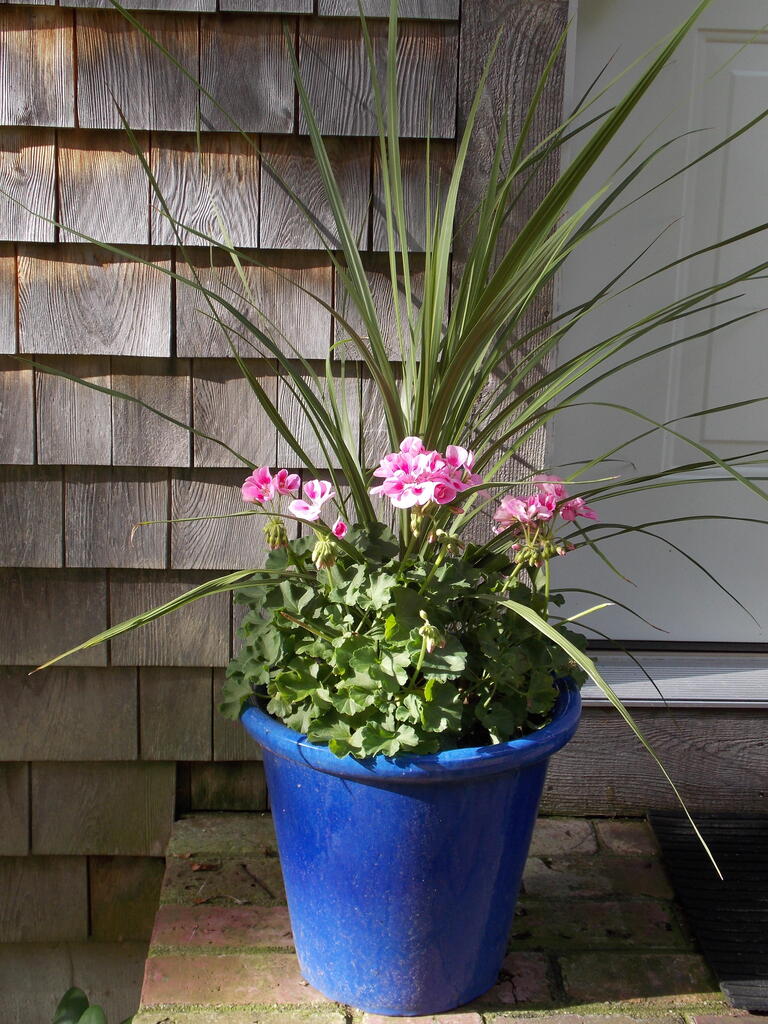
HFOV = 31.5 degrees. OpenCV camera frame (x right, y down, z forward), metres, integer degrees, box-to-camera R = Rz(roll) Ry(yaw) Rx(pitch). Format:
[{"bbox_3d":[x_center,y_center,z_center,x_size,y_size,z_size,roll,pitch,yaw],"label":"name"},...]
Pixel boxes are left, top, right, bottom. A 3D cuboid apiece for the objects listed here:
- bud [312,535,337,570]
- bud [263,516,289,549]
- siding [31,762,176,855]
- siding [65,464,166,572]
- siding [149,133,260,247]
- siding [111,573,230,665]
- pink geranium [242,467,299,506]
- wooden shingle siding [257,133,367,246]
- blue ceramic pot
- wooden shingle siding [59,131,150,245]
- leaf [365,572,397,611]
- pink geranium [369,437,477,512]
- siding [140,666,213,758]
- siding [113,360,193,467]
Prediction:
[{"bbox_3d":[-0.057,0.039,1.298,0.023,0.034,0.022,1,14,-3],"label":"bud"},{"bbox_3d":[-0.106,0.021,1.333,0.025,0.032,0.025,1,15,-4],"label":"bud"},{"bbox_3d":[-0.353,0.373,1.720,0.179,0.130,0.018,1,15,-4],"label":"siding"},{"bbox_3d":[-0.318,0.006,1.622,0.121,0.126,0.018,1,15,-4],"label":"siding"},{"bbox_3d":[-0.203,-0.364,1.539,0.122,0.127,0.016,1,14,-3],"label":"siding"},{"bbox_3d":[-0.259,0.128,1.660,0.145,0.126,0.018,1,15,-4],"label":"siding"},{"bbox_3d":[-0.109,-0.025,1.310,0.057,0.034,0.045,1,14,-3],"label":"pink geranium"},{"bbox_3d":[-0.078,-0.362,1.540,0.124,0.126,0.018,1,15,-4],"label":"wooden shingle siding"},{"bbox_3d":[0.023,0.318,1.395,0.338,0.302,0.338,1,14,-3],"label":"blue ceramic pot"},{"bbox_3d":[-0.315,-0.366,1.532,0.102,0.126,0.016,1,14,-3],"label":"wooden shingle siding"},{"bbox_3d":[-0.003,0.074,1.269,0.030,0.034,0.022,1,14,-3],"label":"leaf"},{"bbox_3d":[0.036,-0.035,1.261,0.099,0.068,0.085,1,15,-4],"label":"pink geranium"},{"bbox_3d":[-0.258,0.250,1.692,0.090,0.125,0.016,1,14,-3],"label":"siding"},{"bbox_3d":[-0.272,-0.117,1.598,0.092,0.130,0.016,1,14,-3],"label":"siding"}]

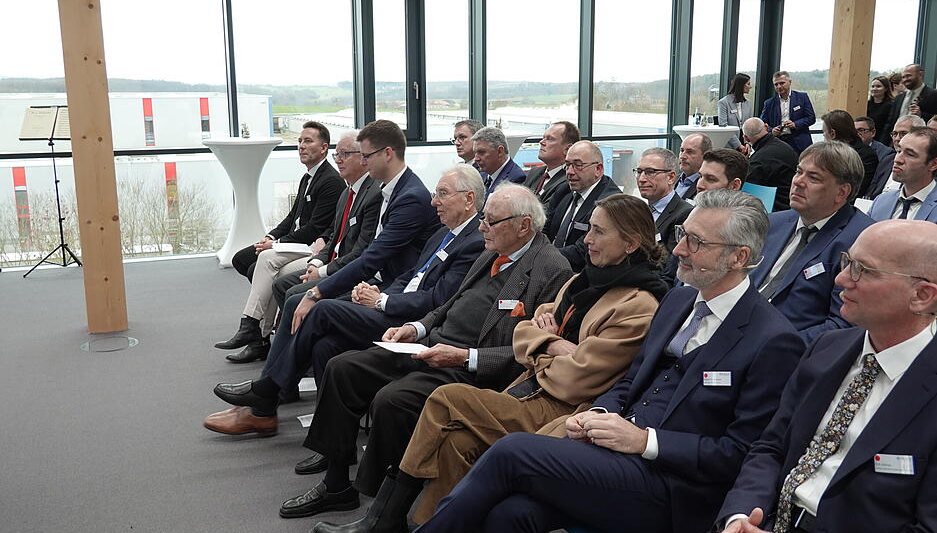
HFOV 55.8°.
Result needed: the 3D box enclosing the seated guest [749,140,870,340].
[{"bbox_3d":[1.195,0.216,3.453,0.850,1.350,0.580,-5,13,-21],"label":"seated guest"}]

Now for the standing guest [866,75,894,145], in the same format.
[{"bbox_3d":[4.133,-1.081,8.900,0.340,1.630,0.460,-11,16,-41],"label":"standing guest"}]

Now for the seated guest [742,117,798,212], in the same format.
[{"bbox_3d":[2.368,-0.513,7.031,0.580,1.300,0.800,-7,14,-29],"label":"seated guest"}]

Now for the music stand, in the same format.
[{"bbox_3d":[-3.509,-0.661,7.612,0.530,1.400,0.450,-1,12,-3],"label":"music stand"}]

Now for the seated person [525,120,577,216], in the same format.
[{"bbox_3d":[0.343,-0.188,5.397,0.850,1.350,0.560,-5,13,-21],"label":"seated person"}]

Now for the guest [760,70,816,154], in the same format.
[{"bbox_3d":[3.331,-1.198,9.300,0.560,1.700,0.360,5,13,24],"label":"guest"}]

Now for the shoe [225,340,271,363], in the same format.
[{"bbox_3d":[-1.284,0.482,5.207,0.280,0.130,0.105,-4,12,-16],"label":"shoe"}]

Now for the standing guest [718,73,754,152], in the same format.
[{"bbox_3d":[2.816,-1.175,9.300,0.480,1.670,0.340,-6,13,-26],"label":"standing guest"}]

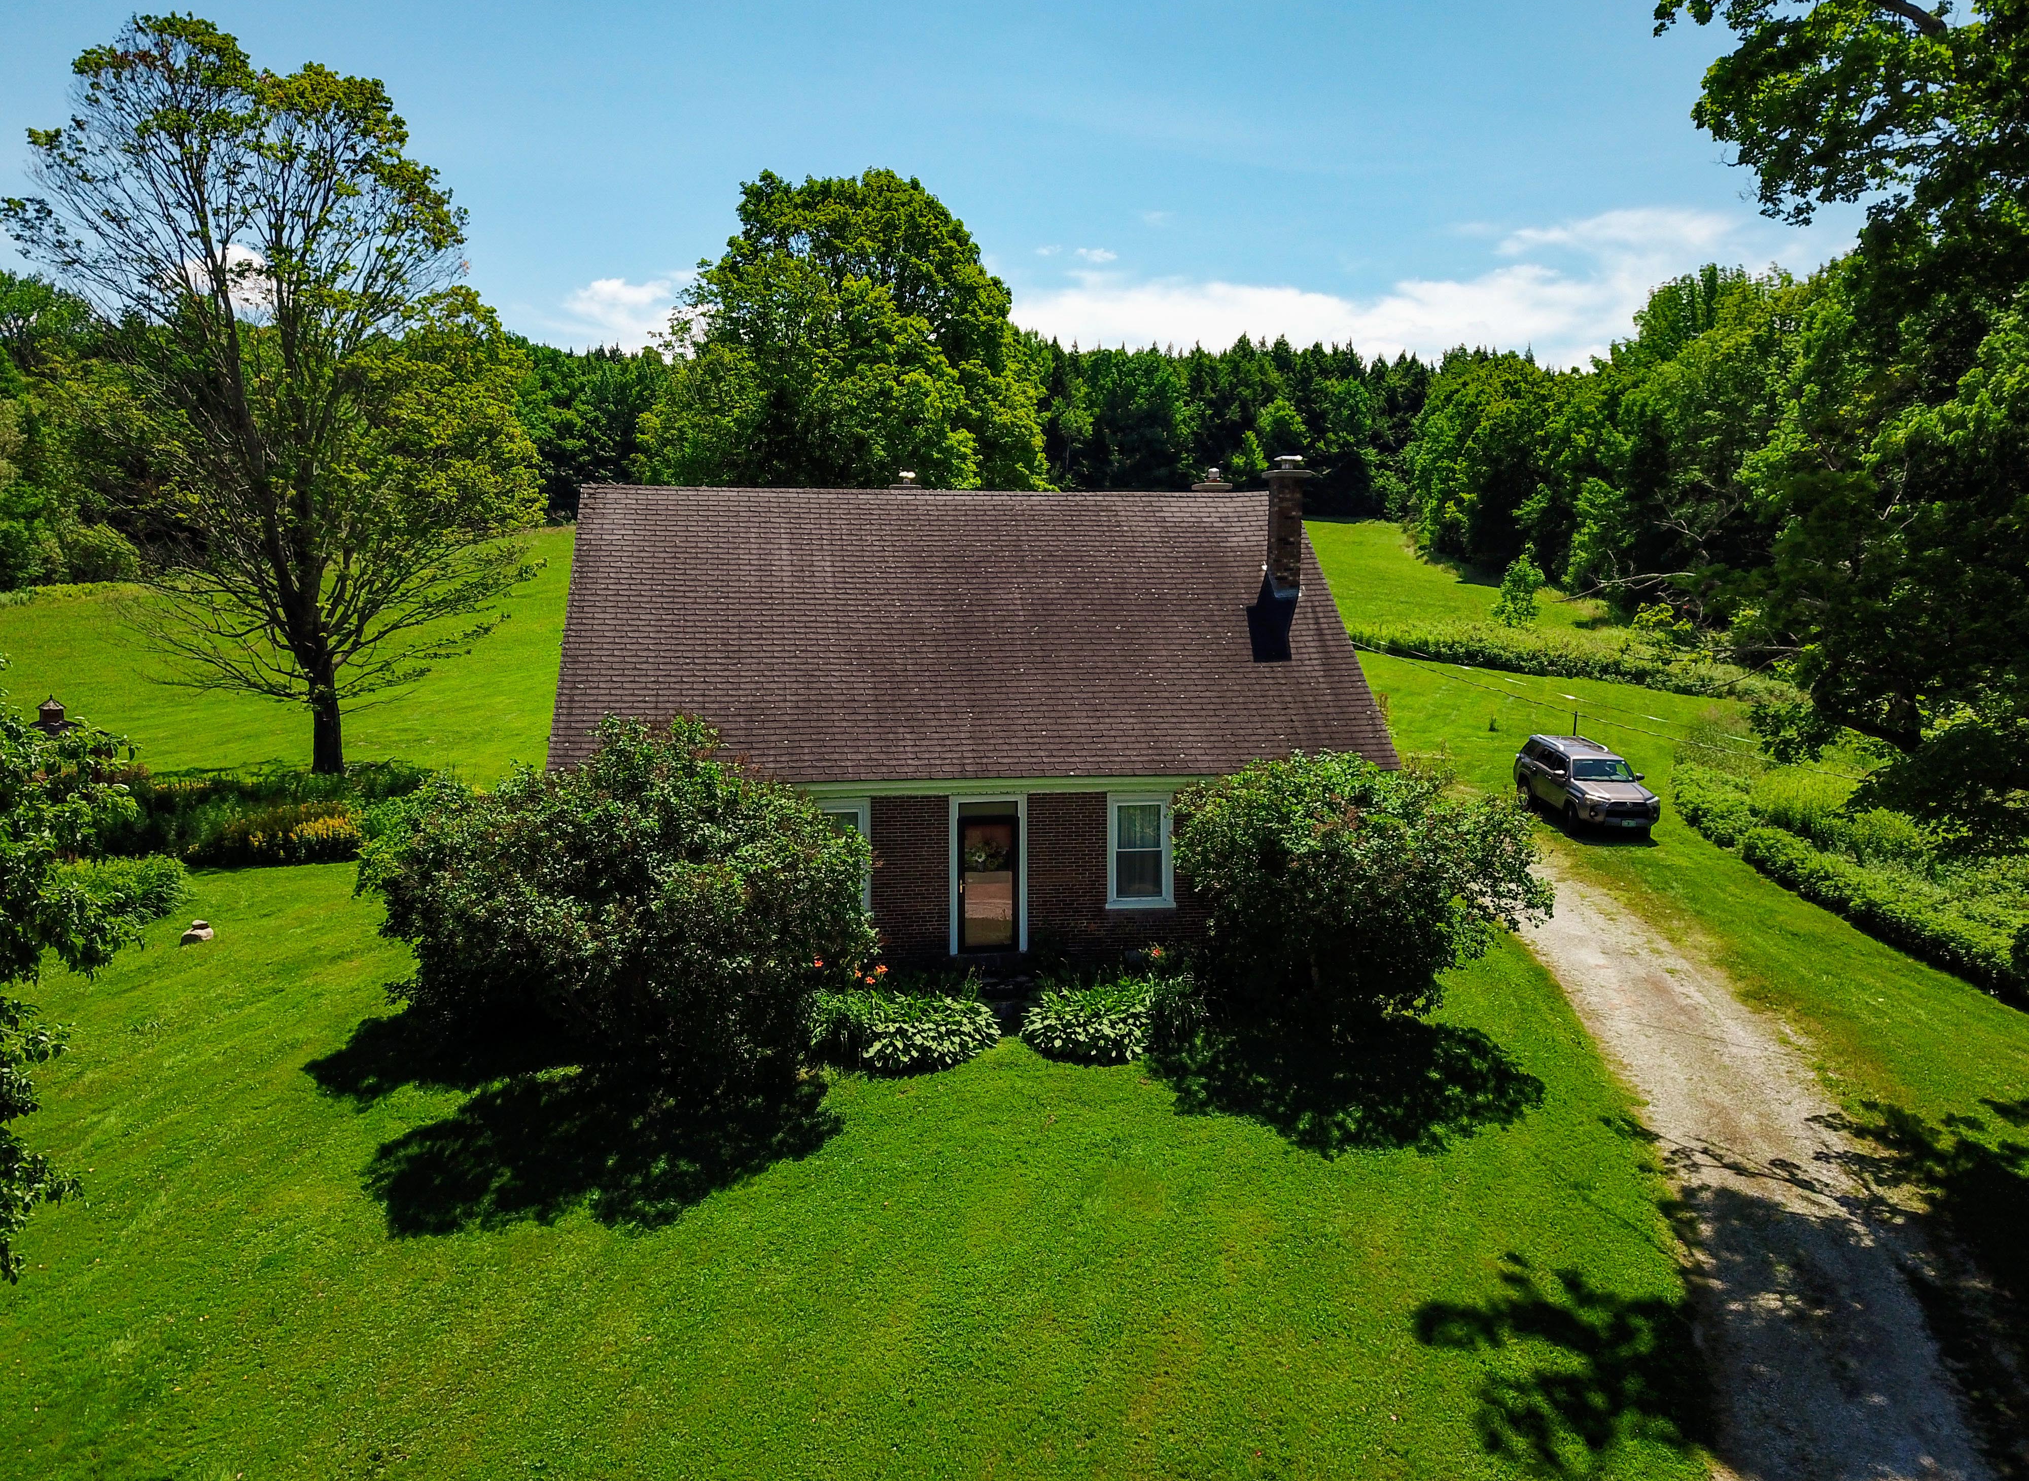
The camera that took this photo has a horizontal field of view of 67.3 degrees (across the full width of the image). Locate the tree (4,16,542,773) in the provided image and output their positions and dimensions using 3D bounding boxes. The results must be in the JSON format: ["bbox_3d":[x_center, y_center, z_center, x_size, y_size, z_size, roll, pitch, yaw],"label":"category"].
[{"bbox_3d":[-18.808,-8.370,39.011,12.800,18.700,12.500,0,8,0],"label":"tree"}]

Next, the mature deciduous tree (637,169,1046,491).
[{"bbox_3d":[-6.143,-11.239,53.938,14.500,17.200,14.000,0,8,0],"label":"mature deciduous tree"}]

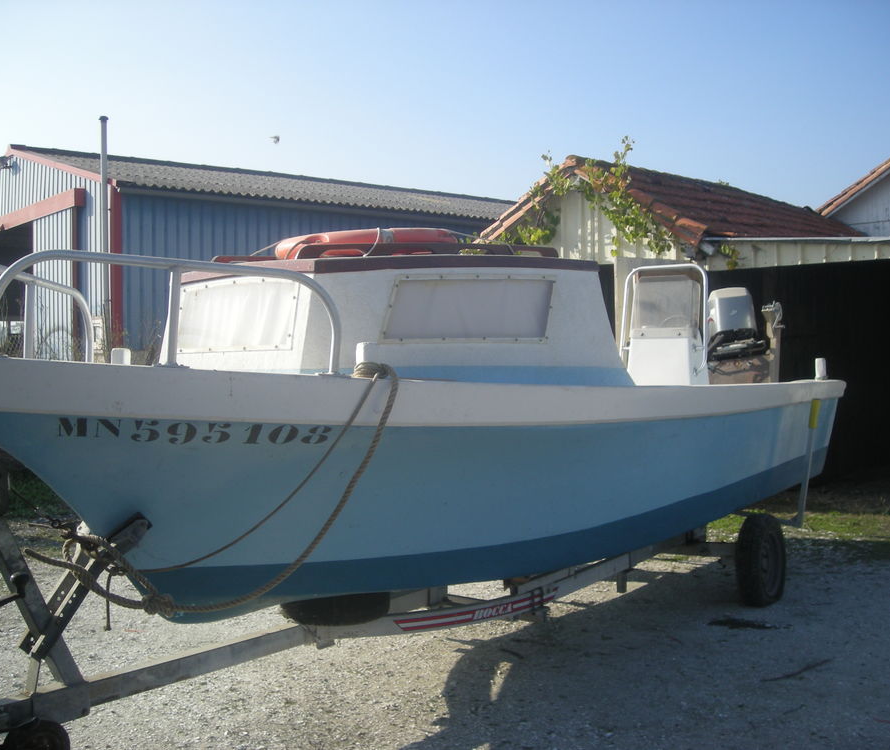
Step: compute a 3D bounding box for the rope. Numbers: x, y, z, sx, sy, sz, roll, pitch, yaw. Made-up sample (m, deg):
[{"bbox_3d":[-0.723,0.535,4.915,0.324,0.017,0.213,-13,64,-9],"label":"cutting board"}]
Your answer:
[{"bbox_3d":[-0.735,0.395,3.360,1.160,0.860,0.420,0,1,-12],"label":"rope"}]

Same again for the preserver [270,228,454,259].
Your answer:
[{"bbox_3d":[-0.328,-0.535,4.200,0.760,0.120,0.760,0,1,0],"label":"preserver"}]

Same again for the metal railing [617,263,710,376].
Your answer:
[{"bbox_3d":[1.505,-0.378,6.970,0.650,0.780,0.130,1,1,36],"label":"metal railing"}]

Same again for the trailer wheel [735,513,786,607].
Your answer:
[{"bbox_3d":[1.922,1.130,6.160,0.170,0.570,0.570,1,1,36],"label":"trailer wheel"}]

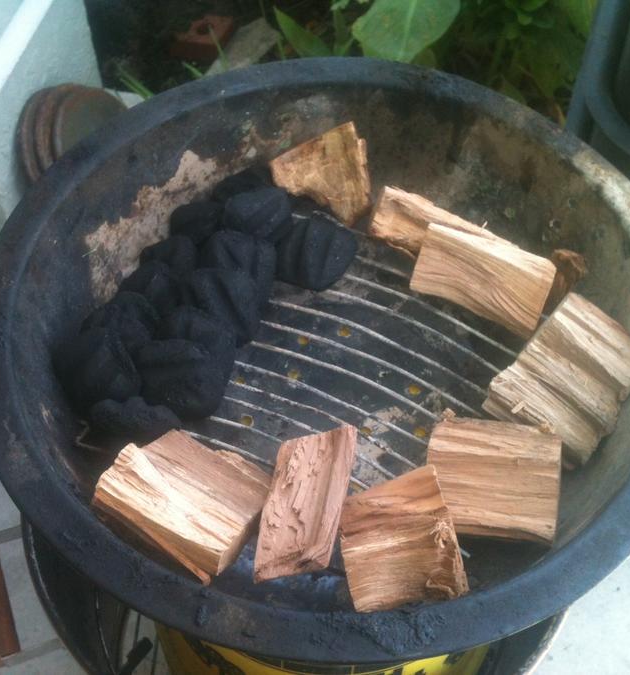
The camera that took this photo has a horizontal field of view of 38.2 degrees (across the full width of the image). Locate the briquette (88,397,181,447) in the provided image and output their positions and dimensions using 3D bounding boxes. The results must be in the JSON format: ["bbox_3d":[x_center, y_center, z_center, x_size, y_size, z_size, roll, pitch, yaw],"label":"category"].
[{"bbox_3d":[-0.099,0.050,0.501,0.049,0.030,0.047,-2,22,0],"label":"briquette"}]

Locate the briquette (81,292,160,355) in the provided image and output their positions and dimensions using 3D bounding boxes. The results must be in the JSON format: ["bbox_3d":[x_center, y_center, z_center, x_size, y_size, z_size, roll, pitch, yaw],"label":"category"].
[{"bbox_3d":[-0.113,-0.008,0.529,0.049,0.031,0.049,1,54,-36],"label":"briquette"}]

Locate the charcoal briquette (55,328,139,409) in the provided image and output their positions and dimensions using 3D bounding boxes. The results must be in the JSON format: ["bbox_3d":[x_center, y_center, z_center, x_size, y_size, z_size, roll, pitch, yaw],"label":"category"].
[{"bbox_3d":[-0.120,0.017,0.509,0.048,0.031,0.048,-48,66,12],"label":"charcoal briquette"}]

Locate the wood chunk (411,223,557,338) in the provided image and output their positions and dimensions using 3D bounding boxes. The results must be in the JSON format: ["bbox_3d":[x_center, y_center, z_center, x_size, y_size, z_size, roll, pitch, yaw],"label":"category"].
[{"bbox_3d":[0.104,-0.036,0.568,0.080,0.030,0.043,23,100,14],"label":"wood chunk"}]

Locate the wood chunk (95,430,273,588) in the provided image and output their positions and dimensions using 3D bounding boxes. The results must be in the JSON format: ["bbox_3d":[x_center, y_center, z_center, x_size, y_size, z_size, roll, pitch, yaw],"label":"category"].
[{"bbox_3d":[-0.068,0.087,0.470,0.072,0.038,0.052,27,56,14],"label":"wood chunk"}]

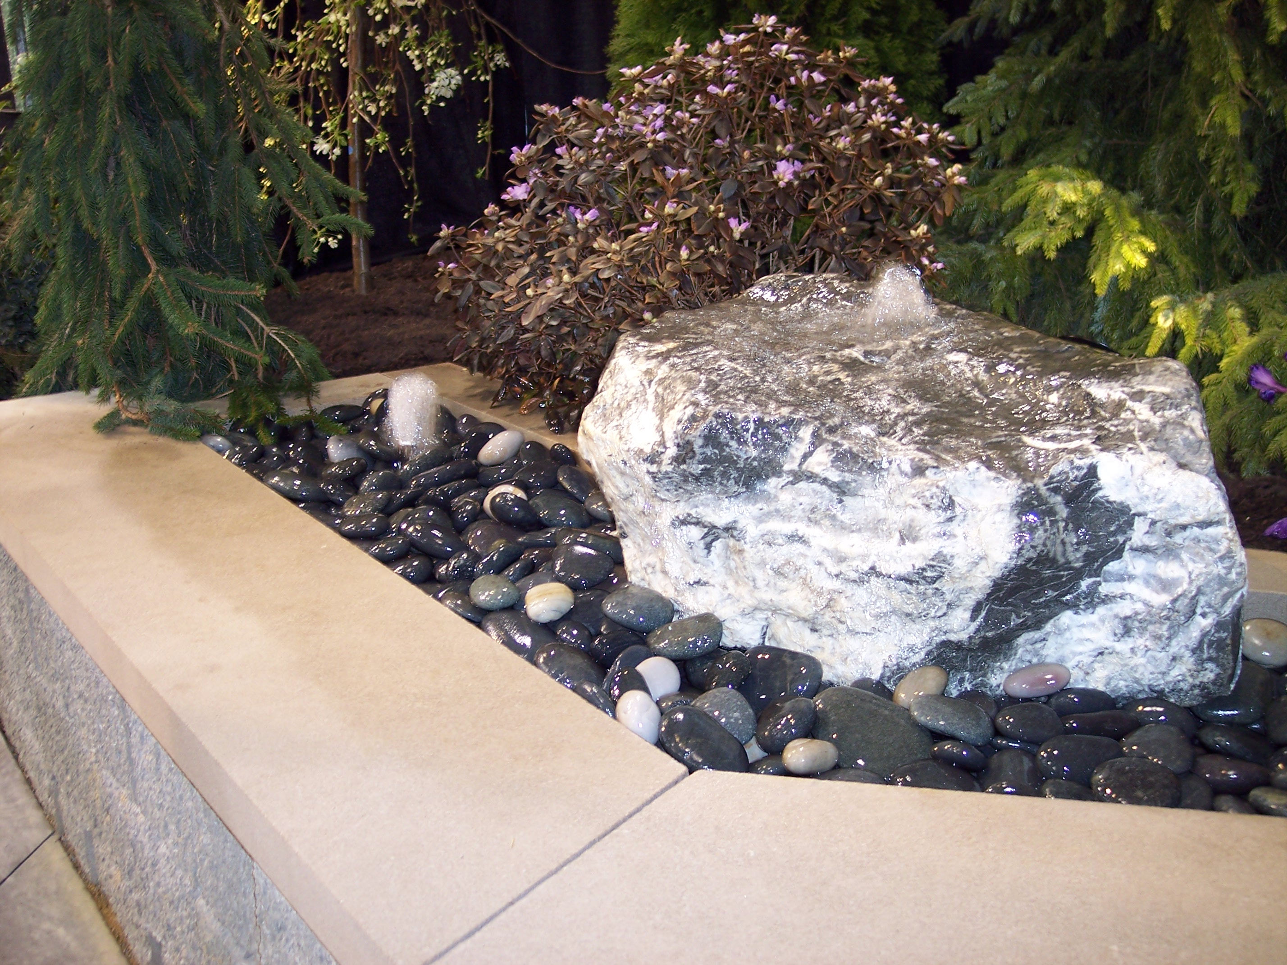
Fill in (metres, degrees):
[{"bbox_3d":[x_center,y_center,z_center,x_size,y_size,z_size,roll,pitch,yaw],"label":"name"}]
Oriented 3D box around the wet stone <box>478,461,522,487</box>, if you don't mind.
[{"bbox_3d":[-0.247,-0.016,2.479,0.085,0.042,0.055,-25,30,-17],"label":"wet stone"}]

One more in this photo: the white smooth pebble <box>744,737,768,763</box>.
[{"bbox_3d":[0.130,0.322,1.741,0.058,0.039,0.046,2,16,0],"label":"white smooth pebble"}]

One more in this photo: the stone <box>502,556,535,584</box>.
[{"bbox_3d":[-0.183,0.128,2.115,0.061,0.024,0.040,-35,20,-9],"label":"stone"}]

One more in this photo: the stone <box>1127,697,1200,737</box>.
[{"bbox_3d":[0.654,0.297,1.827,0.096,0.042,0.063,10,23,8],"label":"stone"}]

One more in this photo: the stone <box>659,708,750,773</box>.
[{"bbox_3d":[0.068,0.295,1.656,0.083,0.060,0.125,-16,39,-36],"label":"stone"}]

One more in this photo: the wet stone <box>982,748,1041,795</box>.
[{"bbox_3d":[0.418,0.336,1.651,0.066,0.041,0.095,6,34,17],"label":"wet stone"}]

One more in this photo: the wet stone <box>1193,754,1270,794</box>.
[{"bbox_3d":[0.636,0.315,1.566,0.080,0.037,0.057,5,18,7],"label":"wet stone"}]

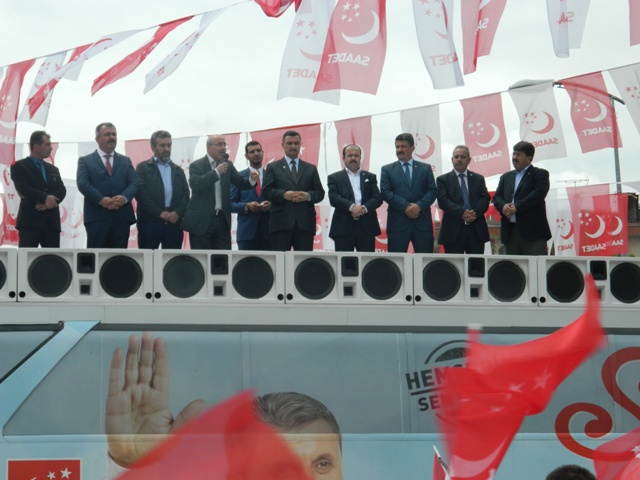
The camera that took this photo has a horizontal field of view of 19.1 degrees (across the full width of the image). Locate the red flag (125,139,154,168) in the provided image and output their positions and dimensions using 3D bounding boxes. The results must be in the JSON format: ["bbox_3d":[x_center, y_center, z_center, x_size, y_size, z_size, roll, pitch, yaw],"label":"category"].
[{"bbox_3d":[-2.390,-0.904,25.500,0.500,0.900,0.140,-8,-8,14],"label":"red flag"}]

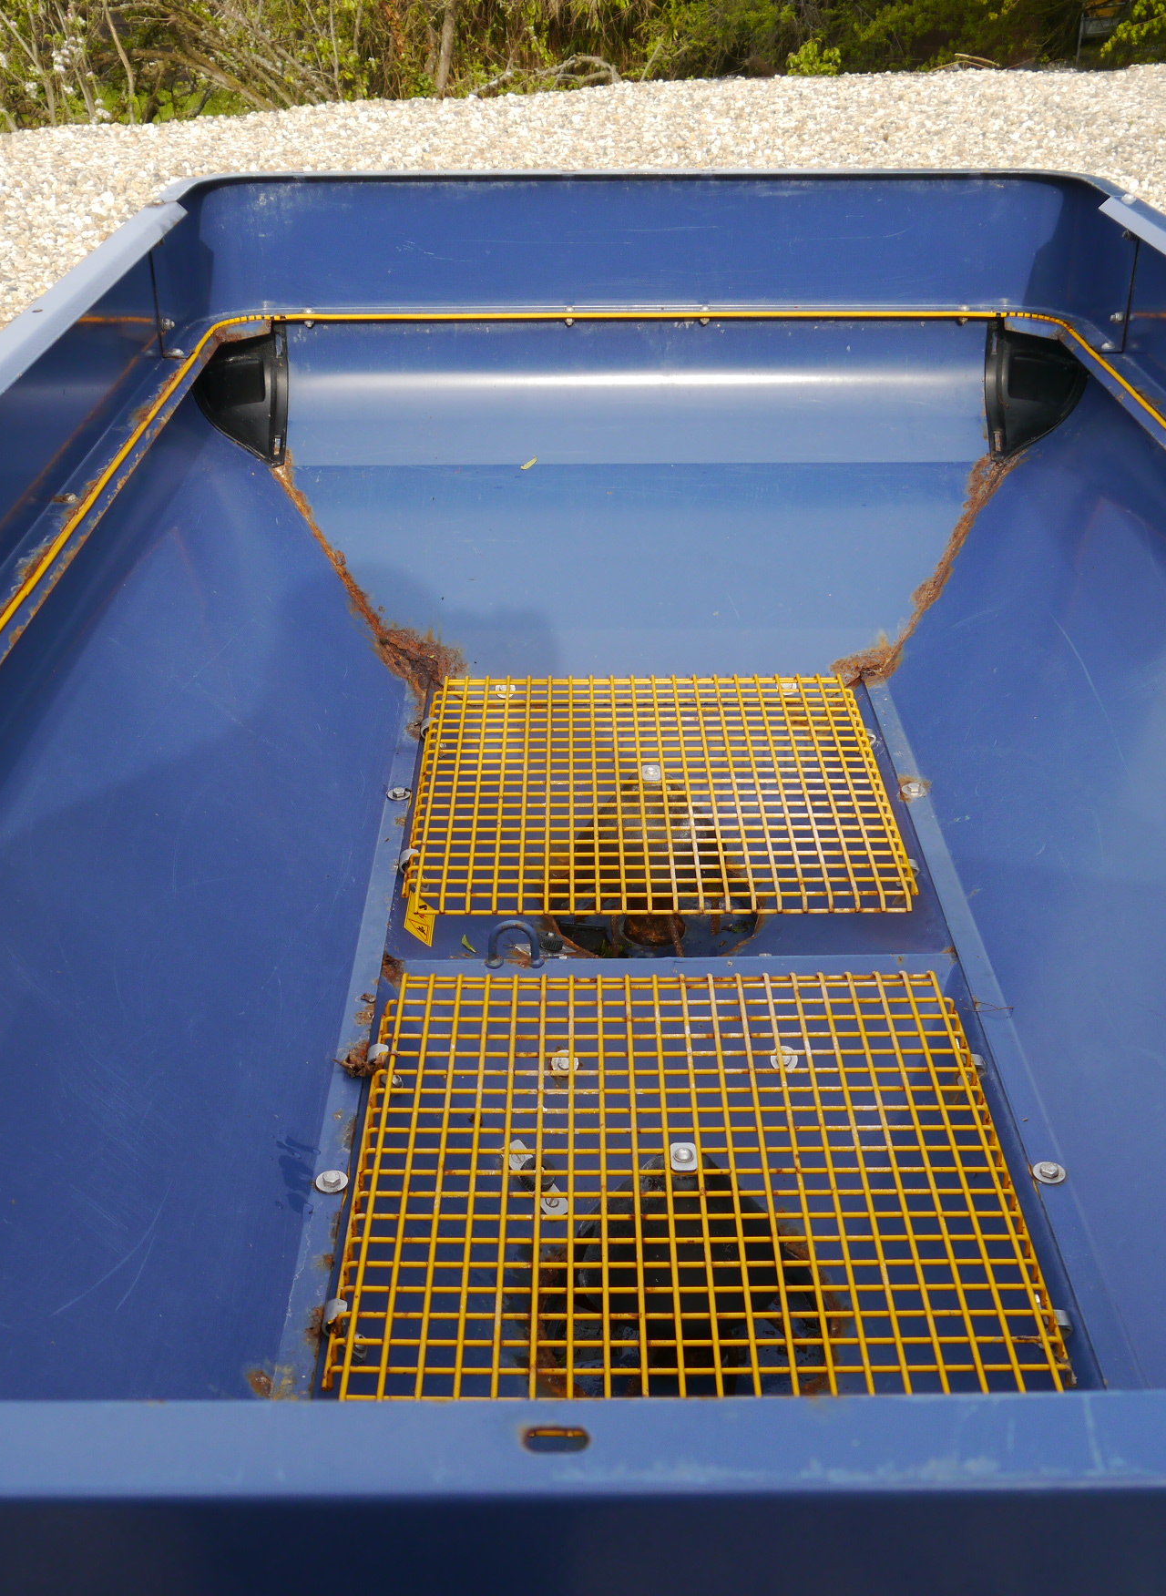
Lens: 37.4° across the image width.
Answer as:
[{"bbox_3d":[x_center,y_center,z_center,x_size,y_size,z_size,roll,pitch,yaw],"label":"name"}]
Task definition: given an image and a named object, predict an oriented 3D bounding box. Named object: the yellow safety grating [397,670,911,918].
[{"bbox_3d":[0.075,-0.016,1.882,0.502,0.022,0.490,0,30,0],"label":"yellow safety grating"}]

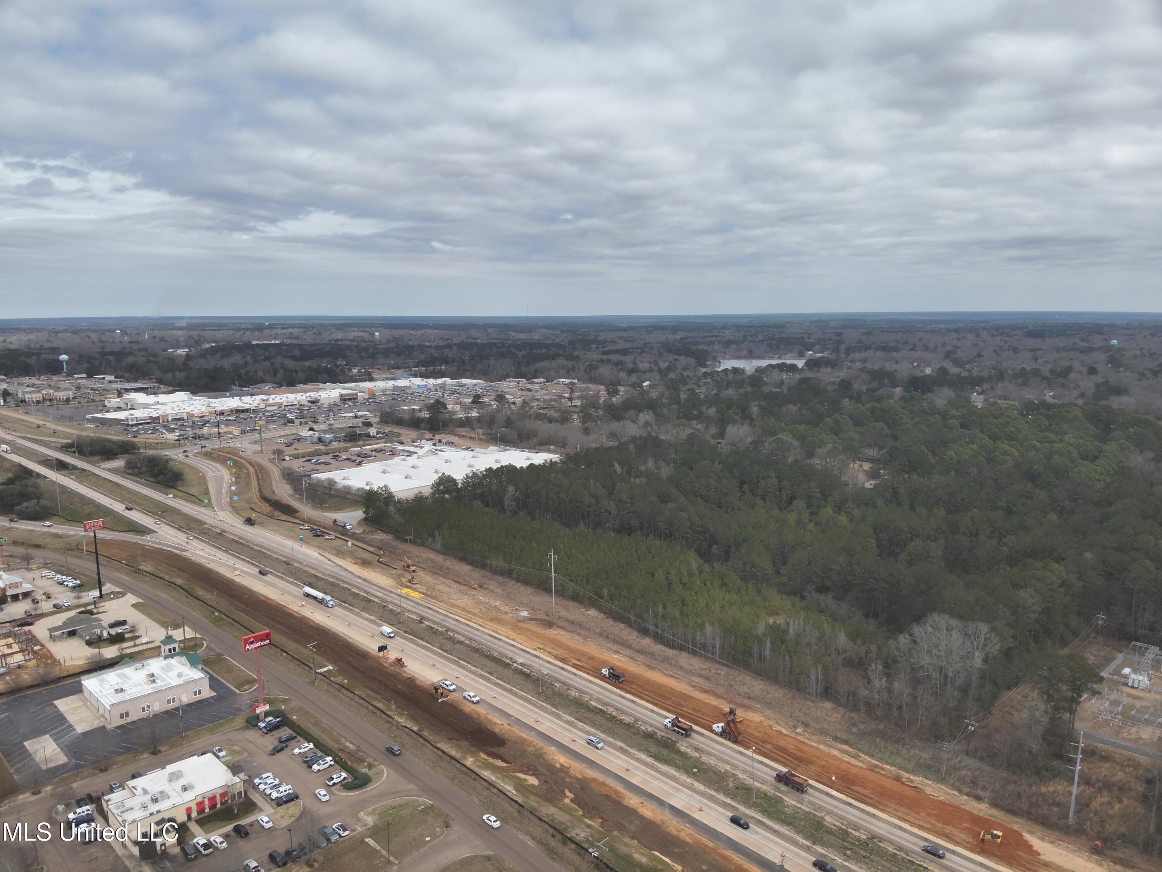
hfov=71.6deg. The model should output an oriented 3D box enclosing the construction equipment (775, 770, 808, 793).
[{"bbox_3d":[52.418,85.595,200.416,2.600,3.300,8.119,-8,12,-43],"label":"construction equipment"}]

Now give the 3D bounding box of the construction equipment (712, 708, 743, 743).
[{"bbox_3d":[39.937,79.163,219.991,2.700,6.200,8.033,-8,12,-41],"label":"construction equipment"}]

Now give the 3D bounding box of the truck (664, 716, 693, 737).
[{"bbox_3d":[26.841,79.886,222.004,2.600,3.300,8.295,-8,12,-43],"label":"truck"}]

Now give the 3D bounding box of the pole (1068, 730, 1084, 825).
[{"bbox_3d":[113.611,78.525,185.320,2.900,23.200,0.800,3,9,20],"label":"pole"}]

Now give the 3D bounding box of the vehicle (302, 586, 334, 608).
[{"bbox_3d":[-94.554,58.184,290.813,2.600,3.600,19.044,-9,12,-44],"label":"vehicle"}]

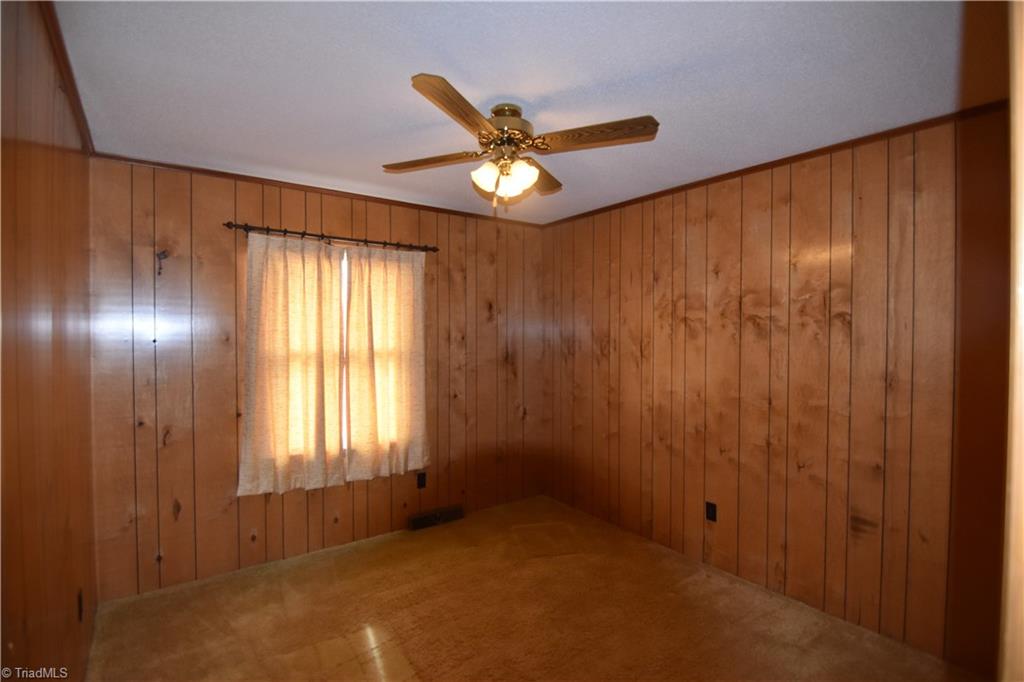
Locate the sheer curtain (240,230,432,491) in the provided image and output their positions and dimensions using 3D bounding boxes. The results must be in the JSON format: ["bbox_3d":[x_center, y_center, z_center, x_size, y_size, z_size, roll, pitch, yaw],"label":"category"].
[{"bbox_3d":[-1.171,0.141,3.155,1.202,1.616,0.121,-1,1,-33],"label":"sheer curtain"}]

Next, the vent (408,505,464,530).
[{"bbox_3d":[-0.575,1.373,3.566,0.429,0.104,0.069,-1,1,-33],"label":"vent"}]

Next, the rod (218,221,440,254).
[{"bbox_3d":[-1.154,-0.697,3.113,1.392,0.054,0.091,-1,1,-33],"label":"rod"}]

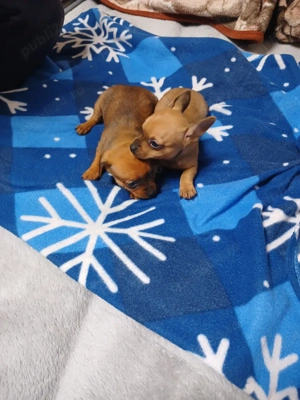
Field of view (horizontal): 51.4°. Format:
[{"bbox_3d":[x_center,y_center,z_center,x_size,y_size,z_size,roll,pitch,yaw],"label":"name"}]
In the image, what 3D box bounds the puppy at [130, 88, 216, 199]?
[{"bbox_3d":[0.050,-0.141,0.590,0.140,0.130,0.235,9,49,5],"label":"puppy"}]

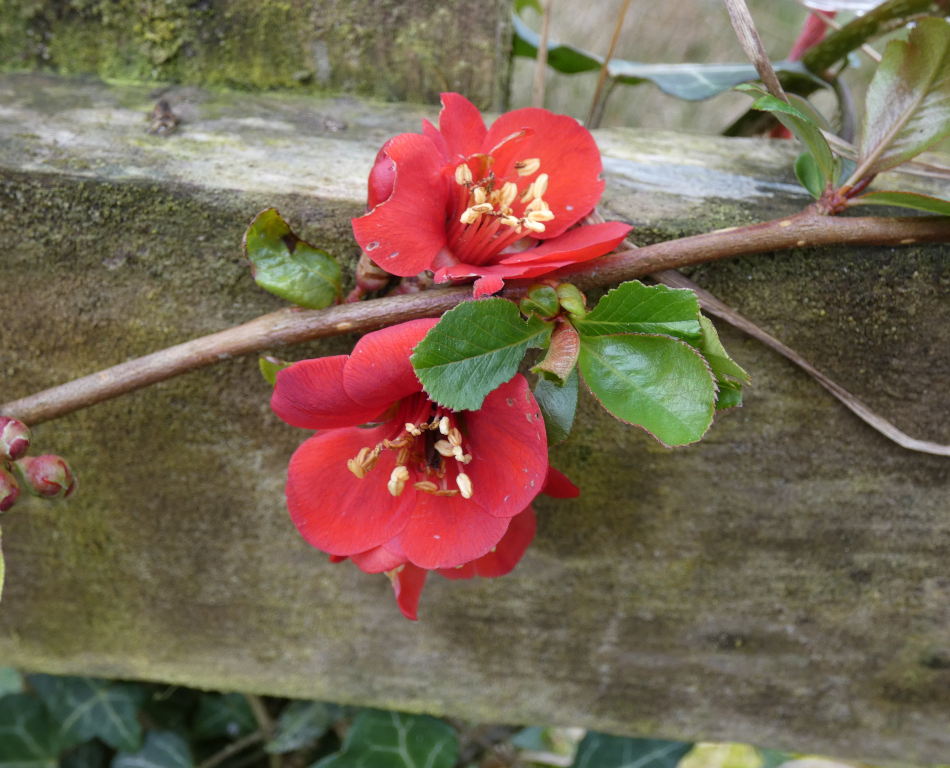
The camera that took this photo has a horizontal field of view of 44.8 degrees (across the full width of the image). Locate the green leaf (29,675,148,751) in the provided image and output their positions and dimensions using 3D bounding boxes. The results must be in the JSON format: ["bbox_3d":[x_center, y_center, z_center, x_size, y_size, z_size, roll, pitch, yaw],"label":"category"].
[{"bbox_3d":[-0.107,0.092,0.320,0.033,0.012,0.025,6,57,4],"label":"green leaf"}]

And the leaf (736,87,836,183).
[{"bbox_3d":[0.053,-0.042,0.195,0.022,0.011,0.010,47,19,10],"label":"leaf"}]

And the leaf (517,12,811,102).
[{"bbox_3d":[0.046,-0.081,0.285,0.074,0.020,0.040,-1,18,-3],"label":"leaf"}]

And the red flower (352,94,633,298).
[{"bbox_3d":[0.003,-0.030,0.185,0.042,0.025,0.031,-6,55,-19],"label":"red flower"}]

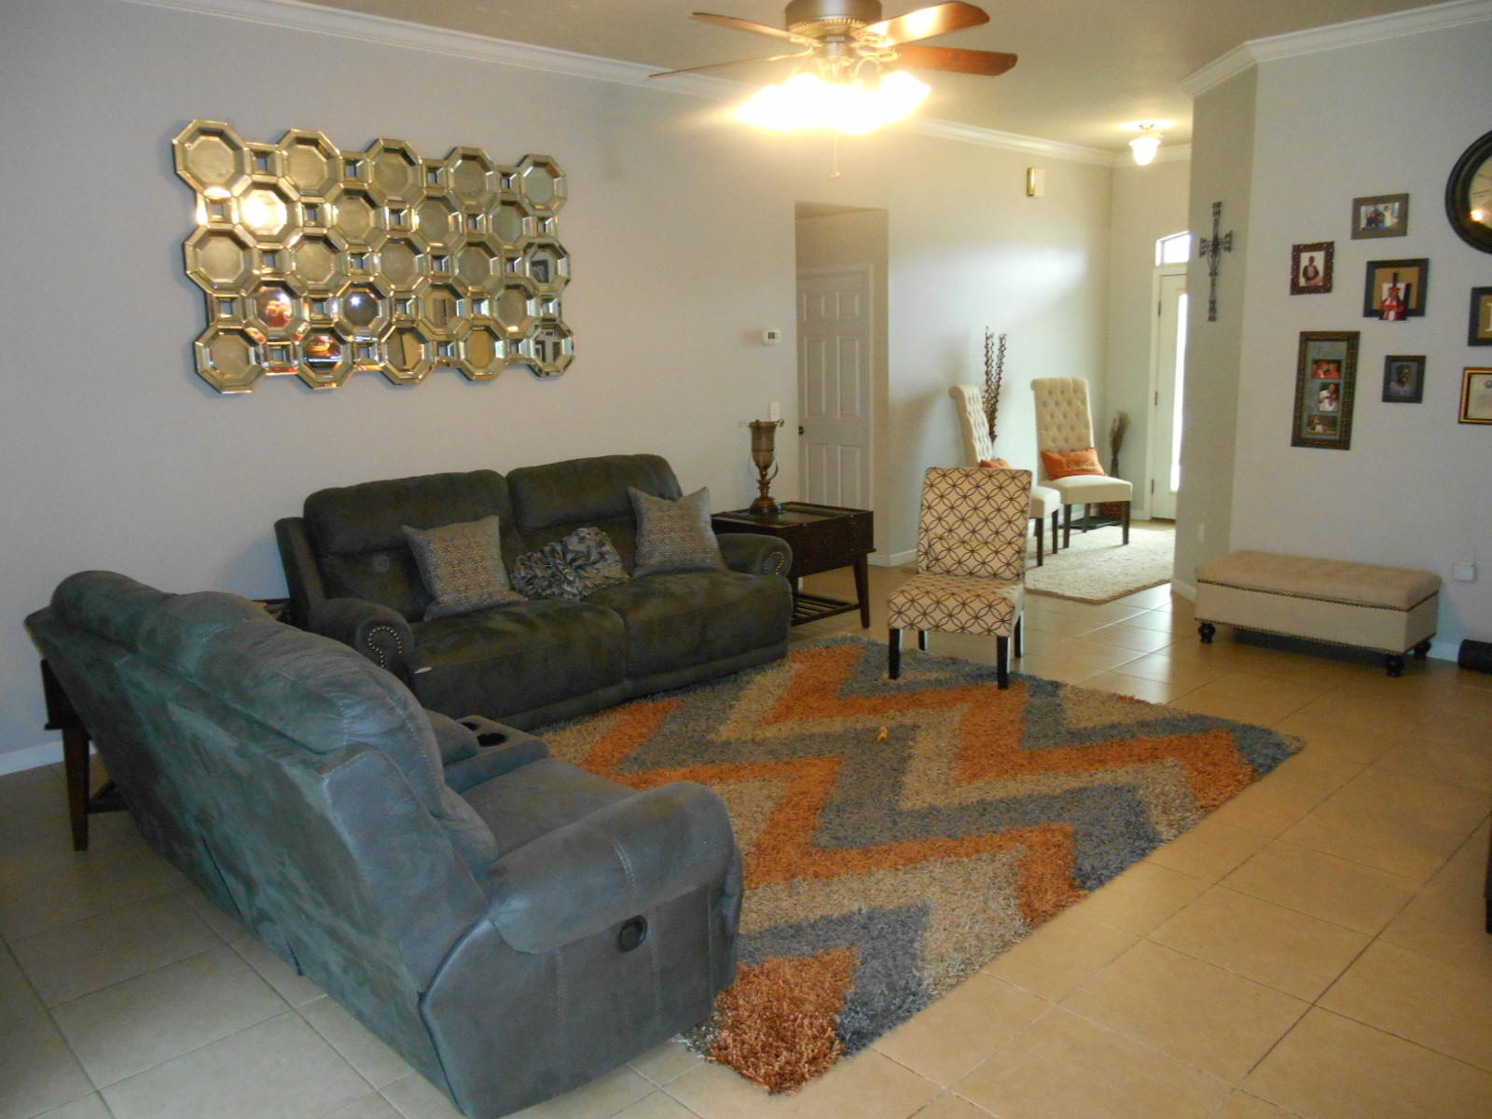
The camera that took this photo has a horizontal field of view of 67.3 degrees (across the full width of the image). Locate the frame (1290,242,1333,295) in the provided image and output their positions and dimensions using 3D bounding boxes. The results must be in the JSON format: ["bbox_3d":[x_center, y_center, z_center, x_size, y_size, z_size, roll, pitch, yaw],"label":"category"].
[{"bbox_3d":[2.841,-1.462,5.632,0.022,0.242,0.197,-11,15,-43],"label":"frame"}]

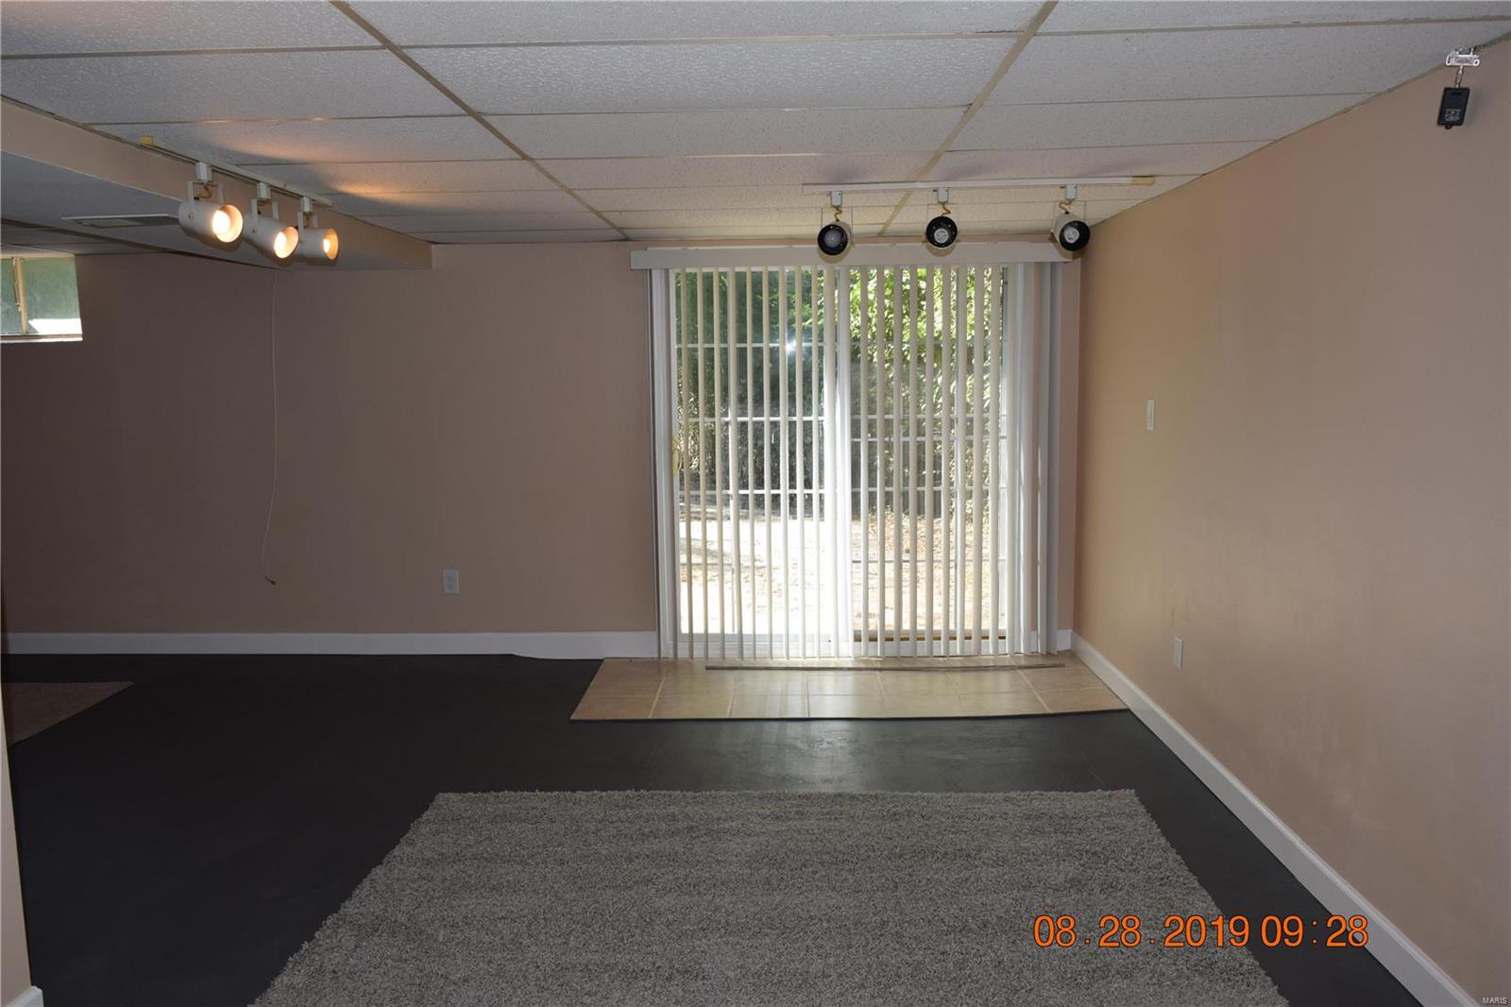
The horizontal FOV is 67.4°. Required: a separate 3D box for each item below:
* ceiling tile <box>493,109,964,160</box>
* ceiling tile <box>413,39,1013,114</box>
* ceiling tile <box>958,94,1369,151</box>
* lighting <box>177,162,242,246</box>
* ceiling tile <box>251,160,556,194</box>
[{"bbox_3d":[-0.070,-1.006,3.067,1.195,0.022,0.586,-1,7,1],"label":"ceiling tile"},{"bbox_3d":[-0.085,-0.930,2.462,1.195,0.022,0.586,-1,7,1],"label":"ceiling tile"},{"bbox_3d":[1.023,-1.018,3.040,0.944,0.022,0.586,-1,7,1],"label":"ceiling tile"},{"bbox_3d":[-1.552,-0.856,3.243,0.160,0.230,0.110,3,8,25],"label":"lighting"},{"bbox_3d":[-1.137,-1.069,3.699,0.932,0.020,0.598,-1,7,2],"label":"ceiling tile"}]

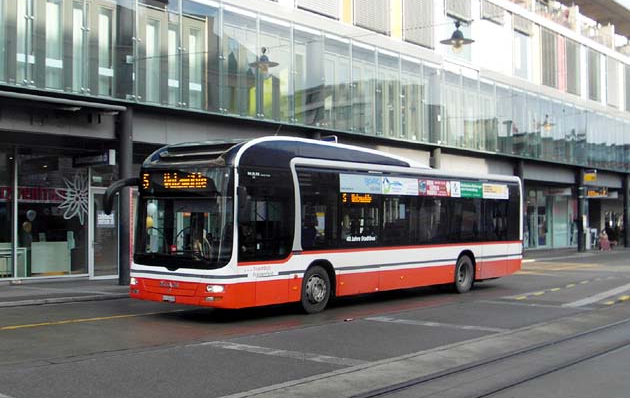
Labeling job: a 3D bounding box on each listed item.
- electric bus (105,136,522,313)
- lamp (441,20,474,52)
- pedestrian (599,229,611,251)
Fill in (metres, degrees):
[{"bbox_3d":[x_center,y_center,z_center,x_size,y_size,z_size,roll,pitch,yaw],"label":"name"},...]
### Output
[{"bbox_3d":[1.222,0.657,17.480,2.520,3.430,11.800,-2,-2,42],"label":"electric bus"},{"bbox_3d":[4.549,-5.171,22.900,1.095,1.053,1.095,0,-2,0],"label":"lamp"},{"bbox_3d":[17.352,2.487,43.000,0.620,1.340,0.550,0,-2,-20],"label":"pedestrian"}]

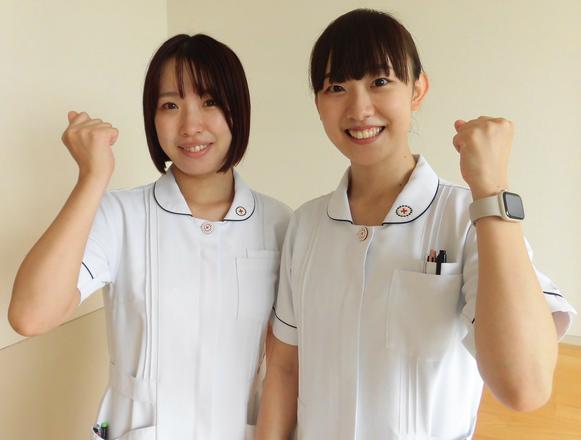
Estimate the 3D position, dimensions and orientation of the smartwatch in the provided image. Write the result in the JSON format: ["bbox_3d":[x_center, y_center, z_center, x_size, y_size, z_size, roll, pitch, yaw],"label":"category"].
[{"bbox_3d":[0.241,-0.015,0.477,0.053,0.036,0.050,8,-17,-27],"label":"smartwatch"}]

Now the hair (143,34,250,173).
[{"bbox_3d":[-0.166,-0.206,0.725,0.184,0.230,0.210,-4,6,-4],"label":"hair"}]

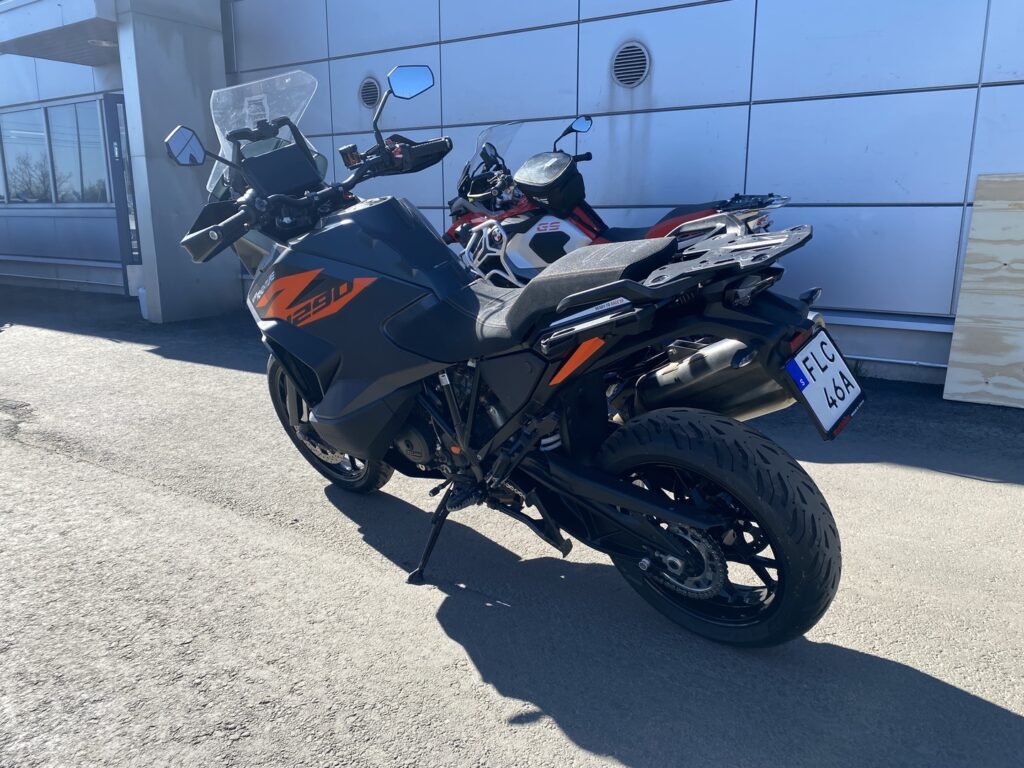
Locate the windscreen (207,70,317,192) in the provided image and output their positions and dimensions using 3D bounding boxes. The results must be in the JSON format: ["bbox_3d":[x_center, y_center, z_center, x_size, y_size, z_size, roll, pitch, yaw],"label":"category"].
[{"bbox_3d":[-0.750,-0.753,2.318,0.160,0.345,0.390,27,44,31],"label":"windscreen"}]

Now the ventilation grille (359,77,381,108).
[{"bbox_3d":[-1.123,-2.300,6.075,0.235,0.235,0.040,8,15,32],"label":"ventilation grille"}]

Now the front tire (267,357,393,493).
[{"bbox_3d":[-0.680,0.121,2.889,0.650,0.650,0.125,11,35,41],"label":"front tire"}]

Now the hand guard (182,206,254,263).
[{"bbox_3d":[-0.767,-0.428,2.087,0.170,0.140,0.220,8,32,37],"label":"hand guard"}]

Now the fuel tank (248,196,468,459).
[{"bbox_3d":[-0.304,-0.196,2.330,0.860,0.740,0.560,11,31,41],"label":"fuel tank"}]

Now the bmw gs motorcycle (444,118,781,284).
[{"bbox_3d":[0.429,-0.684,4.202,2.250,1.450,0.940,10,27,39],"label":"bmw gs motorcycle"}]

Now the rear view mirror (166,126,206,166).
[{"bbox_3d":[-0.816,-0.589,1.919,0.045,0.100,0.140,0,25,24],"label":"rear view mirror"}]

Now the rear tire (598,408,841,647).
[{"bbox_3d":[0.464,0.352,1.859,0.636,0.636,0.172,11,35,42],"label":"rear tire"}]

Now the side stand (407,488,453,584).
[{"bbox_3d":[-0.235,0.451,2.280,0.070,0.324,0.070,22,1,42],"label":"side stand"}]

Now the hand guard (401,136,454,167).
[{"bbox_3d":[-0.310,-0.720,2.442,0.180,0.145,0.250,11,35,42],"label":"hand guard"}]

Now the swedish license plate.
[{"bbox_3d":[0.616,-0.004,1.516,0.190,0.160,0.020,-32,-1,-40],"label":"swedish license plate"}]

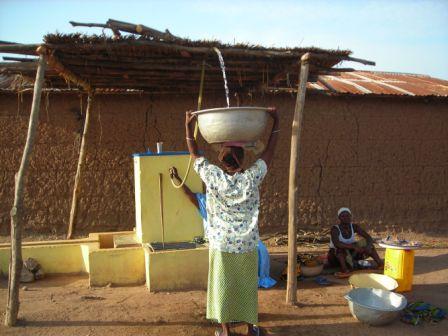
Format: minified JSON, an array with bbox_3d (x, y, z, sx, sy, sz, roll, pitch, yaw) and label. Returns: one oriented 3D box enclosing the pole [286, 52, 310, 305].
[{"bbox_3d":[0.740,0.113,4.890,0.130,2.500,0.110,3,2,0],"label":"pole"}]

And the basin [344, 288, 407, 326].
[{"bbox_3d":[1.333,1.269,4.350,0.540,0.210,0.540,4,7,0],"label":"basin"}]

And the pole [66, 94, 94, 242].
[{"bbox_3d":[-2.141,0.095,7.200,0.100,2.450,0.090,8,0,0],"label":"pole"}]

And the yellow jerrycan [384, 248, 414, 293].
[{"bbox_3d":[1.936,1.110,5.446,0.220,0.440,0.260,-2,3,-40],"label":"yellow jerrycan"}]

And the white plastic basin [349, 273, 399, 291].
[{"bbox_3d":[1.515,1.253,5.021,0.490,0.170,0.490,6,5,0],"label":"white plastic basin"}]

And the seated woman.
[{"bbox_3d":[1.690,0.906,6.320,0.630,0.790,0.700,-1,2,-5],"label":"seated woman"}]

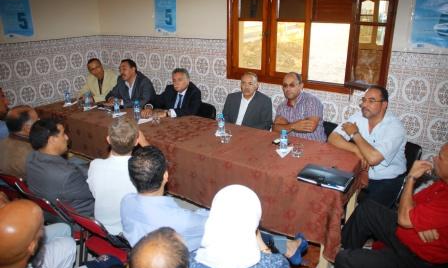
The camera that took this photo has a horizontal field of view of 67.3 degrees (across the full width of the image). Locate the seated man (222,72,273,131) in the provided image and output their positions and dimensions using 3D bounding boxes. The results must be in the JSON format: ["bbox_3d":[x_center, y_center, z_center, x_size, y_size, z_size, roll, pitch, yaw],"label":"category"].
[{"bbox_3d":[0.094,0.092,3.124,0.540,1.250,0.800,11,22,27],"label":"seated man"}]

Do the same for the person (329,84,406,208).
[{"bbox_3d":[1.010,0.310,2.496,0.580,1.260,0.800,15,24,36],"label":"person"}]

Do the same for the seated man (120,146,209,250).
[{"bbox_3d":[-0.266,0.538,1.920,0.530,1.180,0.800,8,21,21],"label":"seated man"}]

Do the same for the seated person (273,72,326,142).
[{"bbox_3d":[0.489,0.170,2.881,0.540,1.250,0.800,13,23,31],"label":"seated person"}]

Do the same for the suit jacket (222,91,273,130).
[{"bbox_3d":[0.204,-0.114,3.229,0.520,0.640,0.360,11,22,27],"label":"suit jacket"}]

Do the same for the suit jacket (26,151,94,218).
[{"bbox_3d":[-1.002,0.361,2.166,0.480,0.580,0.420,13,23,31],"label":"suit jacket"}]

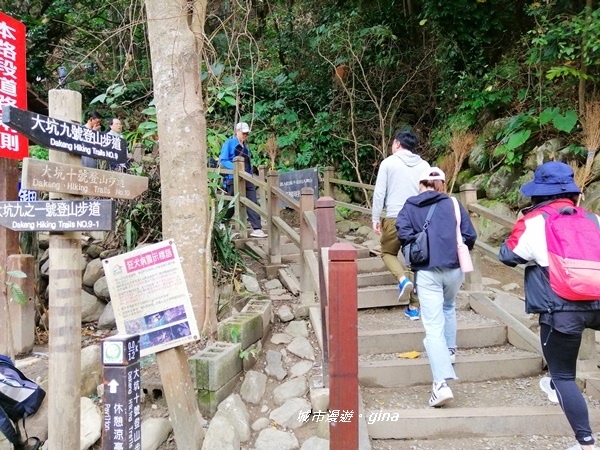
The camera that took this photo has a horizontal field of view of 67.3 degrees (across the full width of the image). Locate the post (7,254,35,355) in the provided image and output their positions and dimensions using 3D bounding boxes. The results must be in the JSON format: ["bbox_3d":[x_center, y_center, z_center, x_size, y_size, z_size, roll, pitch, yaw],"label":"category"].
[{"bbox_3d":[-1.919,0.543,3.100,0.140,0.680,0.140,-1,0,11],"label":"post"}]

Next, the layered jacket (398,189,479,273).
[{"bbox_3d":[0.939,0.038,3.100,0.550,0.560,0.360,-1,0,-5],"label":"layered jacket"}]

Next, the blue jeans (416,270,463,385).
[{"bbox_3d":[0.970,0.645,3.140,0.340,0.840,0.460,-1,0,-5],"label":"blue jeans"}]

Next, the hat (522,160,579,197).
[{"bbox_3d":[1.437,-0.266,2.580,0.340,0.190,0.350,-1,0,-1],"label":"hat"}]

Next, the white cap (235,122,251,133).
[{"bbox_3d":[-0.812,-1.395,6.480,0.180,0.130,0.250,-1,0,-38],"label":"white cap"}]

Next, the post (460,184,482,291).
[{"bbox_3d":[1.693,0.133,4.450,0.125,1.060,0.125,-1,0,-5],"label":"post"}]

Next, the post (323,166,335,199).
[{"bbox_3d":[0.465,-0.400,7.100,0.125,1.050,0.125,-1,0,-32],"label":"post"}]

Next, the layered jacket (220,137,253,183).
[{"bbox_3d":[-0.923,-0.930,6.500,0.320,0.680,0.460,-1,0,44],"label":"layered jacket"}]

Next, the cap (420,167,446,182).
[{"bbox_3d":[0.930,-0.349,3.150,0.180,0.130,0.260,-1,0,-6],"label":"cap"}]

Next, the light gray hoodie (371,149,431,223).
[{"bbox_3d":[0.953,-0.355,4.150,0.550,0.670,0.320,-1,0,-12],"label":"light gray hoodie"}]

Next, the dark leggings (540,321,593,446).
[{"bbox_3d":[1.570,0.900,2.640,0.360,0.770,0.400,-1,0,0],"label":"dark leggings"}]

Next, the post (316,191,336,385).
[{"bbox_3d":[0.183,0.450,3.050,0.115,1.270,0.115,-1,0,-11],"label":"post"}]

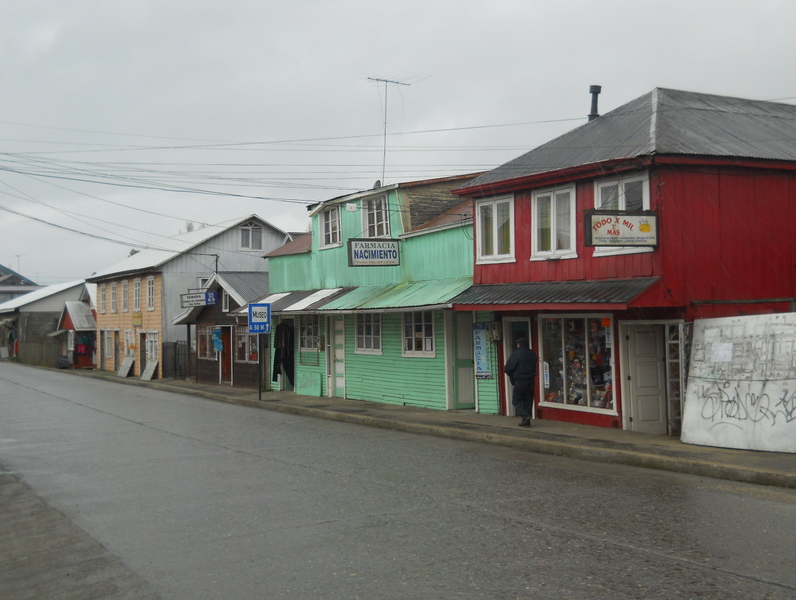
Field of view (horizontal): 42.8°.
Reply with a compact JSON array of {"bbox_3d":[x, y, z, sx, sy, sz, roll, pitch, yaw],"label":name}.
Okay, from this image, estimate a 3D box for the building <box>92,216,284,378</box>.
[{"bbox_3d":[-9.675,-0.065,52.484,9.500,7.400,13.000,0,-1,-30],"label":"building"}]

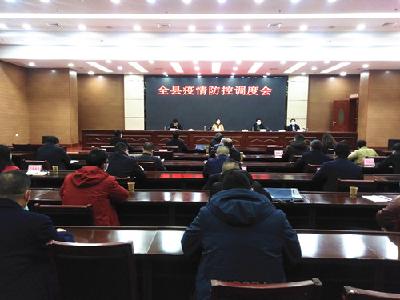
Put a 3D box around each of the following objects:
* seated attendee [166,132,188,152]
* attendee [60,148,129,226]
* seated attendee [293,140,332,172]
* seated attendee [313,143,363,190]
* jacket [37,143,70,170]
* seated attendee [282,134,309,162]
[{"bbox_3d":[-0.597,0.169,7.500,0.560,1.290,0.750,1,6,2],"label":"seated attendee"},{"bbox_3d":[-0.983,0.658,2.795,0.540,1.330,0.800,2,6,10],"label":"attendee"},{"bbox_3d":[1.988,0.446,5.150,0.580,1.250,0.750,1,5,3],"label":"seated attendee"},{"bbox_3d":[1.847,0.551,3.880,0.600,1.280,0.750,1,5,3],"label":"seated attendee"},{"bbox_3d":[-2.662,0.180,5.250,0.560,0.660,0.420,1,5,3],"label":"jacket"},{"bbox_3d":[1.991,0.331,6.158,0.560,1.300,0.760,0,6,-3],"label":"seated attendee"}]

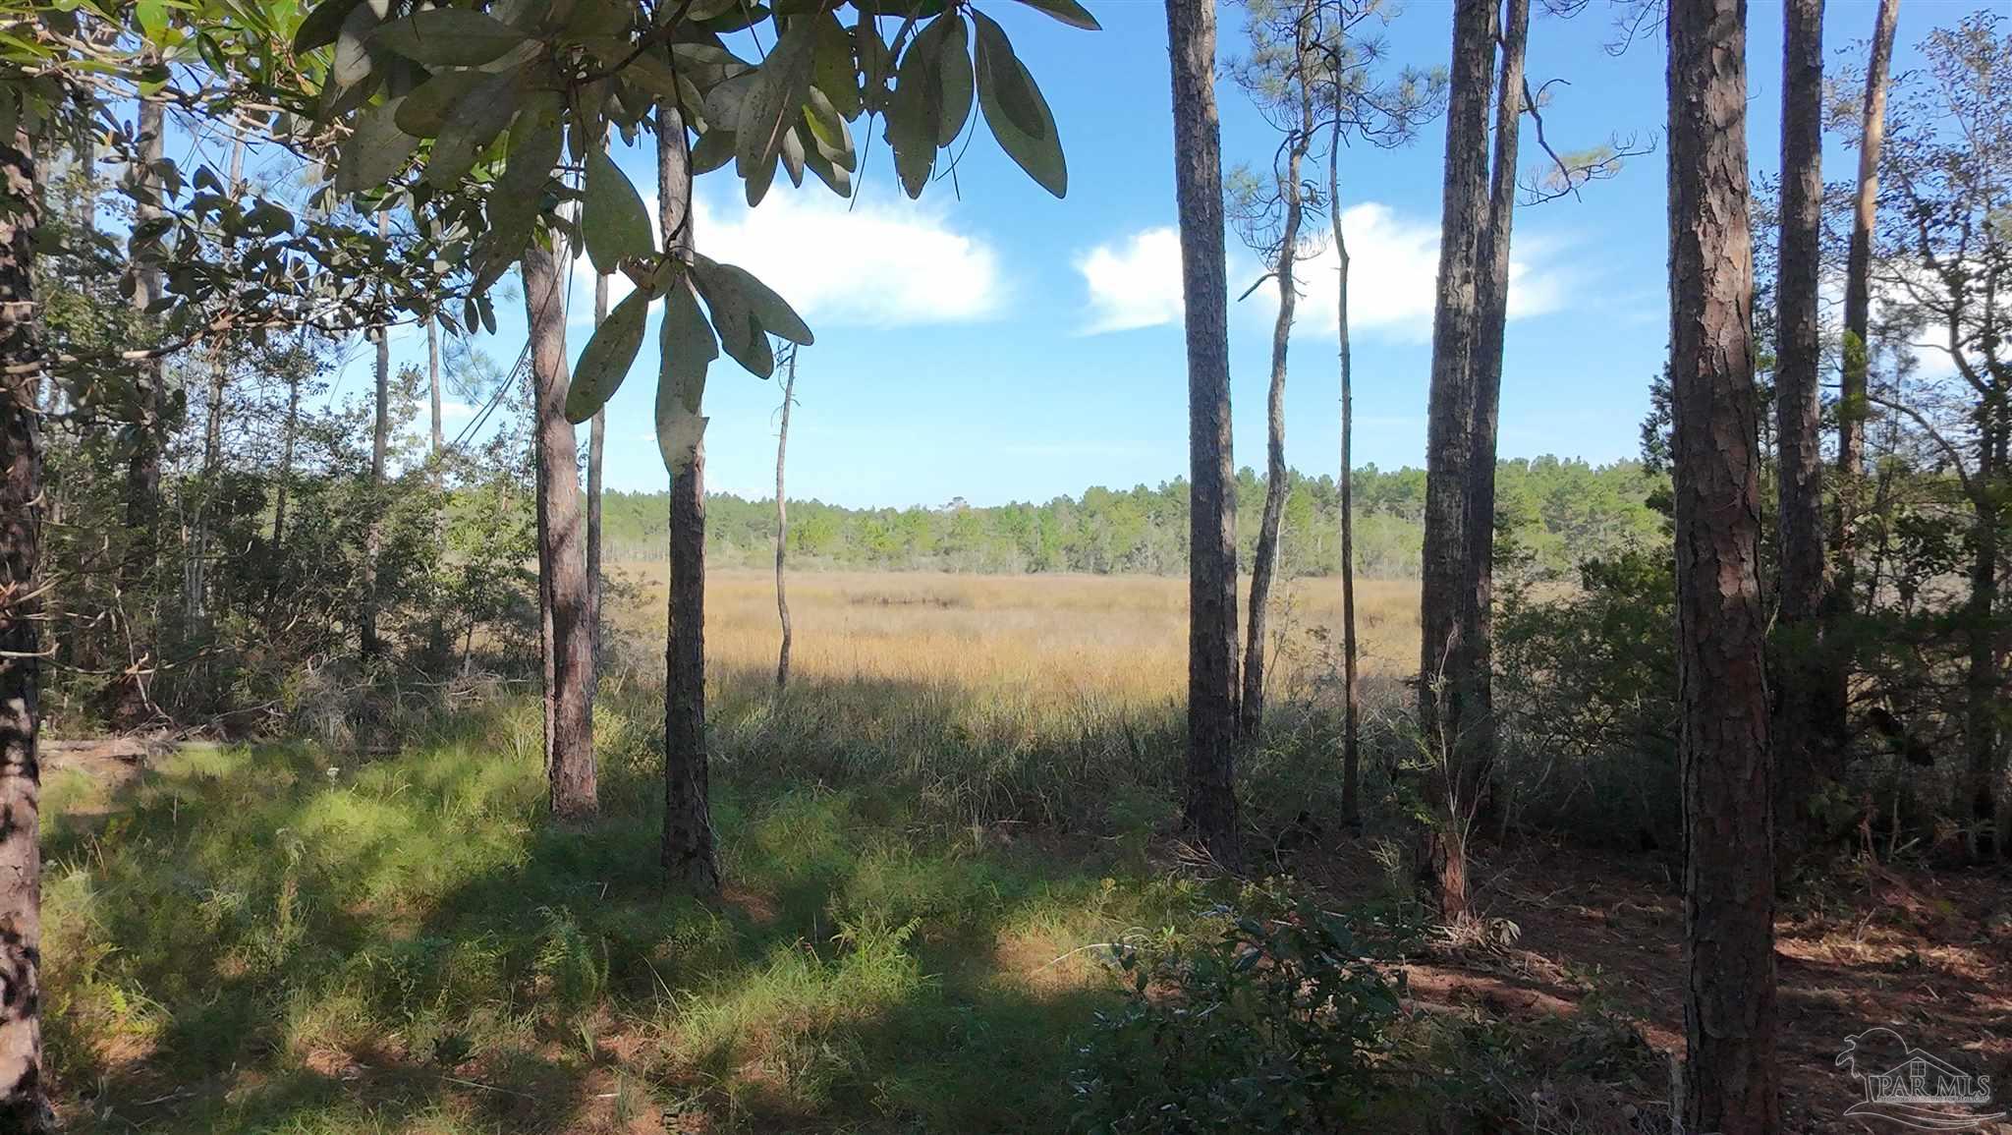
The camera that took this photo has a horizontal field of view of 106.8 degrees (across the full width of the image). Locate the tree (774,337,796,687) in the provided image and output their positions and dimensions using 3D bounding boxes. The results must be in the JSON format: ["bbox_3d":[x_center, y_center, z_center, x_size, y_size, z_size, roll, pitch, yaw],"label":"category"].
[{"bbox_3d":[-2.896,-0.670,9.800,0.300,4.750,0.300,0,0,0],"label":"tree"}]

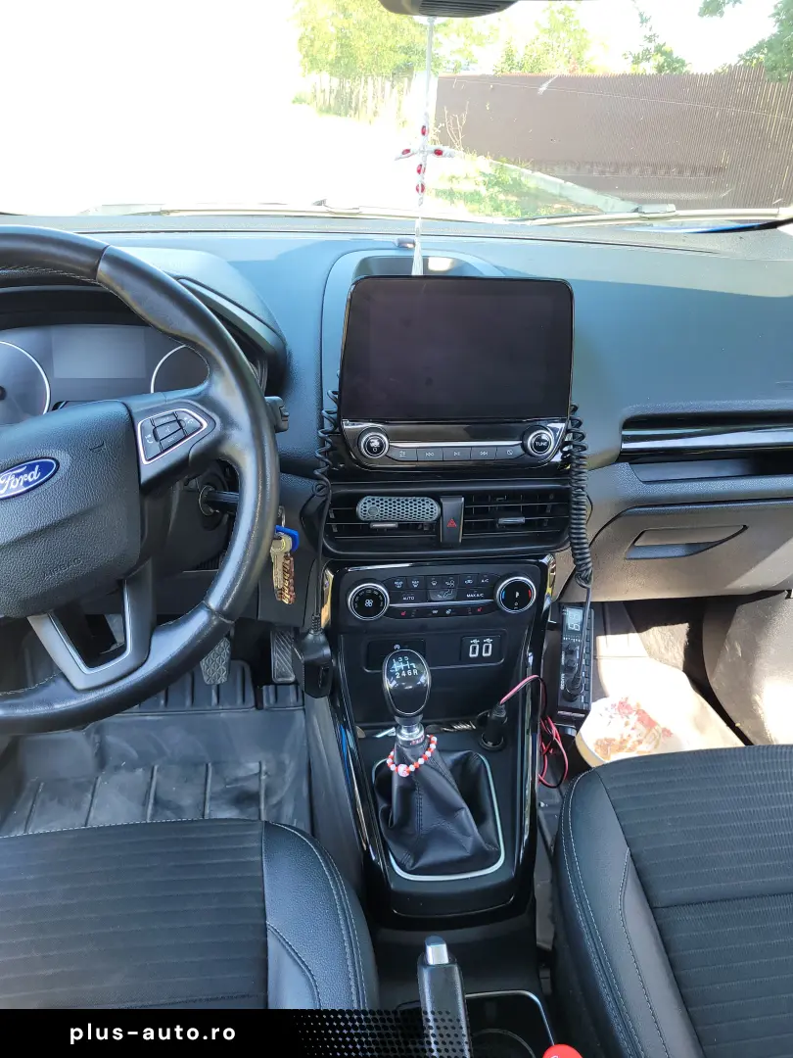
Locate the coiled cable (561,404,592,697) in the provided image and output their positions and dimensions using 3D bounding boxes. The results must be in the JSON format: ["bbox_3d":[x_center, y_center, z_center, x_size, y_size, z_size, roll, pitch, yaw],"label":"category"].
[{"bbox_3d":[0.196,0.037,0.877,0.050,0.340,0.080,-2,28,-9],"label":"coiled cable"}]

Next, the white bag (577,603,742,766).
[{"bbox_3d":[0.419,0.258,1.301,0.250,0.150,0.280,-1,28,-7],"label":"white bag"}]

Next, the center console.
[{"bbox_3d":[0.053,0.076,0.790,0.260,0.630,0.280,-2,28,-9],"label":"center console"}]

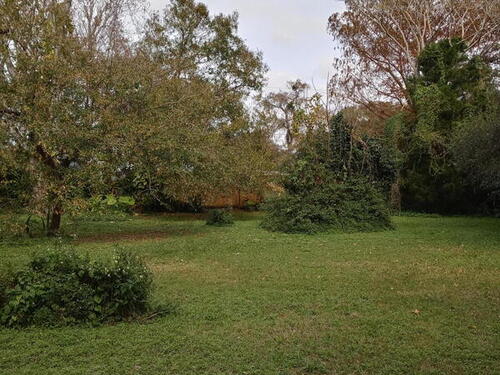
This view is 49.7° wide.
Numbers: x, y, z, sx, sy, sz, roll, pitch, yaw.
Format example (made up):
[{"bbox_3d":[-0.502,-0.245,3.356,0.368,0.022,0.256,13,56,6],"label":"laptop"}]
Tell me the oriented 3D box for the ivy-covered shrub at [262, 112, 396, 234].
[{"bbox_3d":[2.400,-0.480,16.400,4.000,3.500,3.400,0,1,0],"label":"ivy-covered shrub"}]

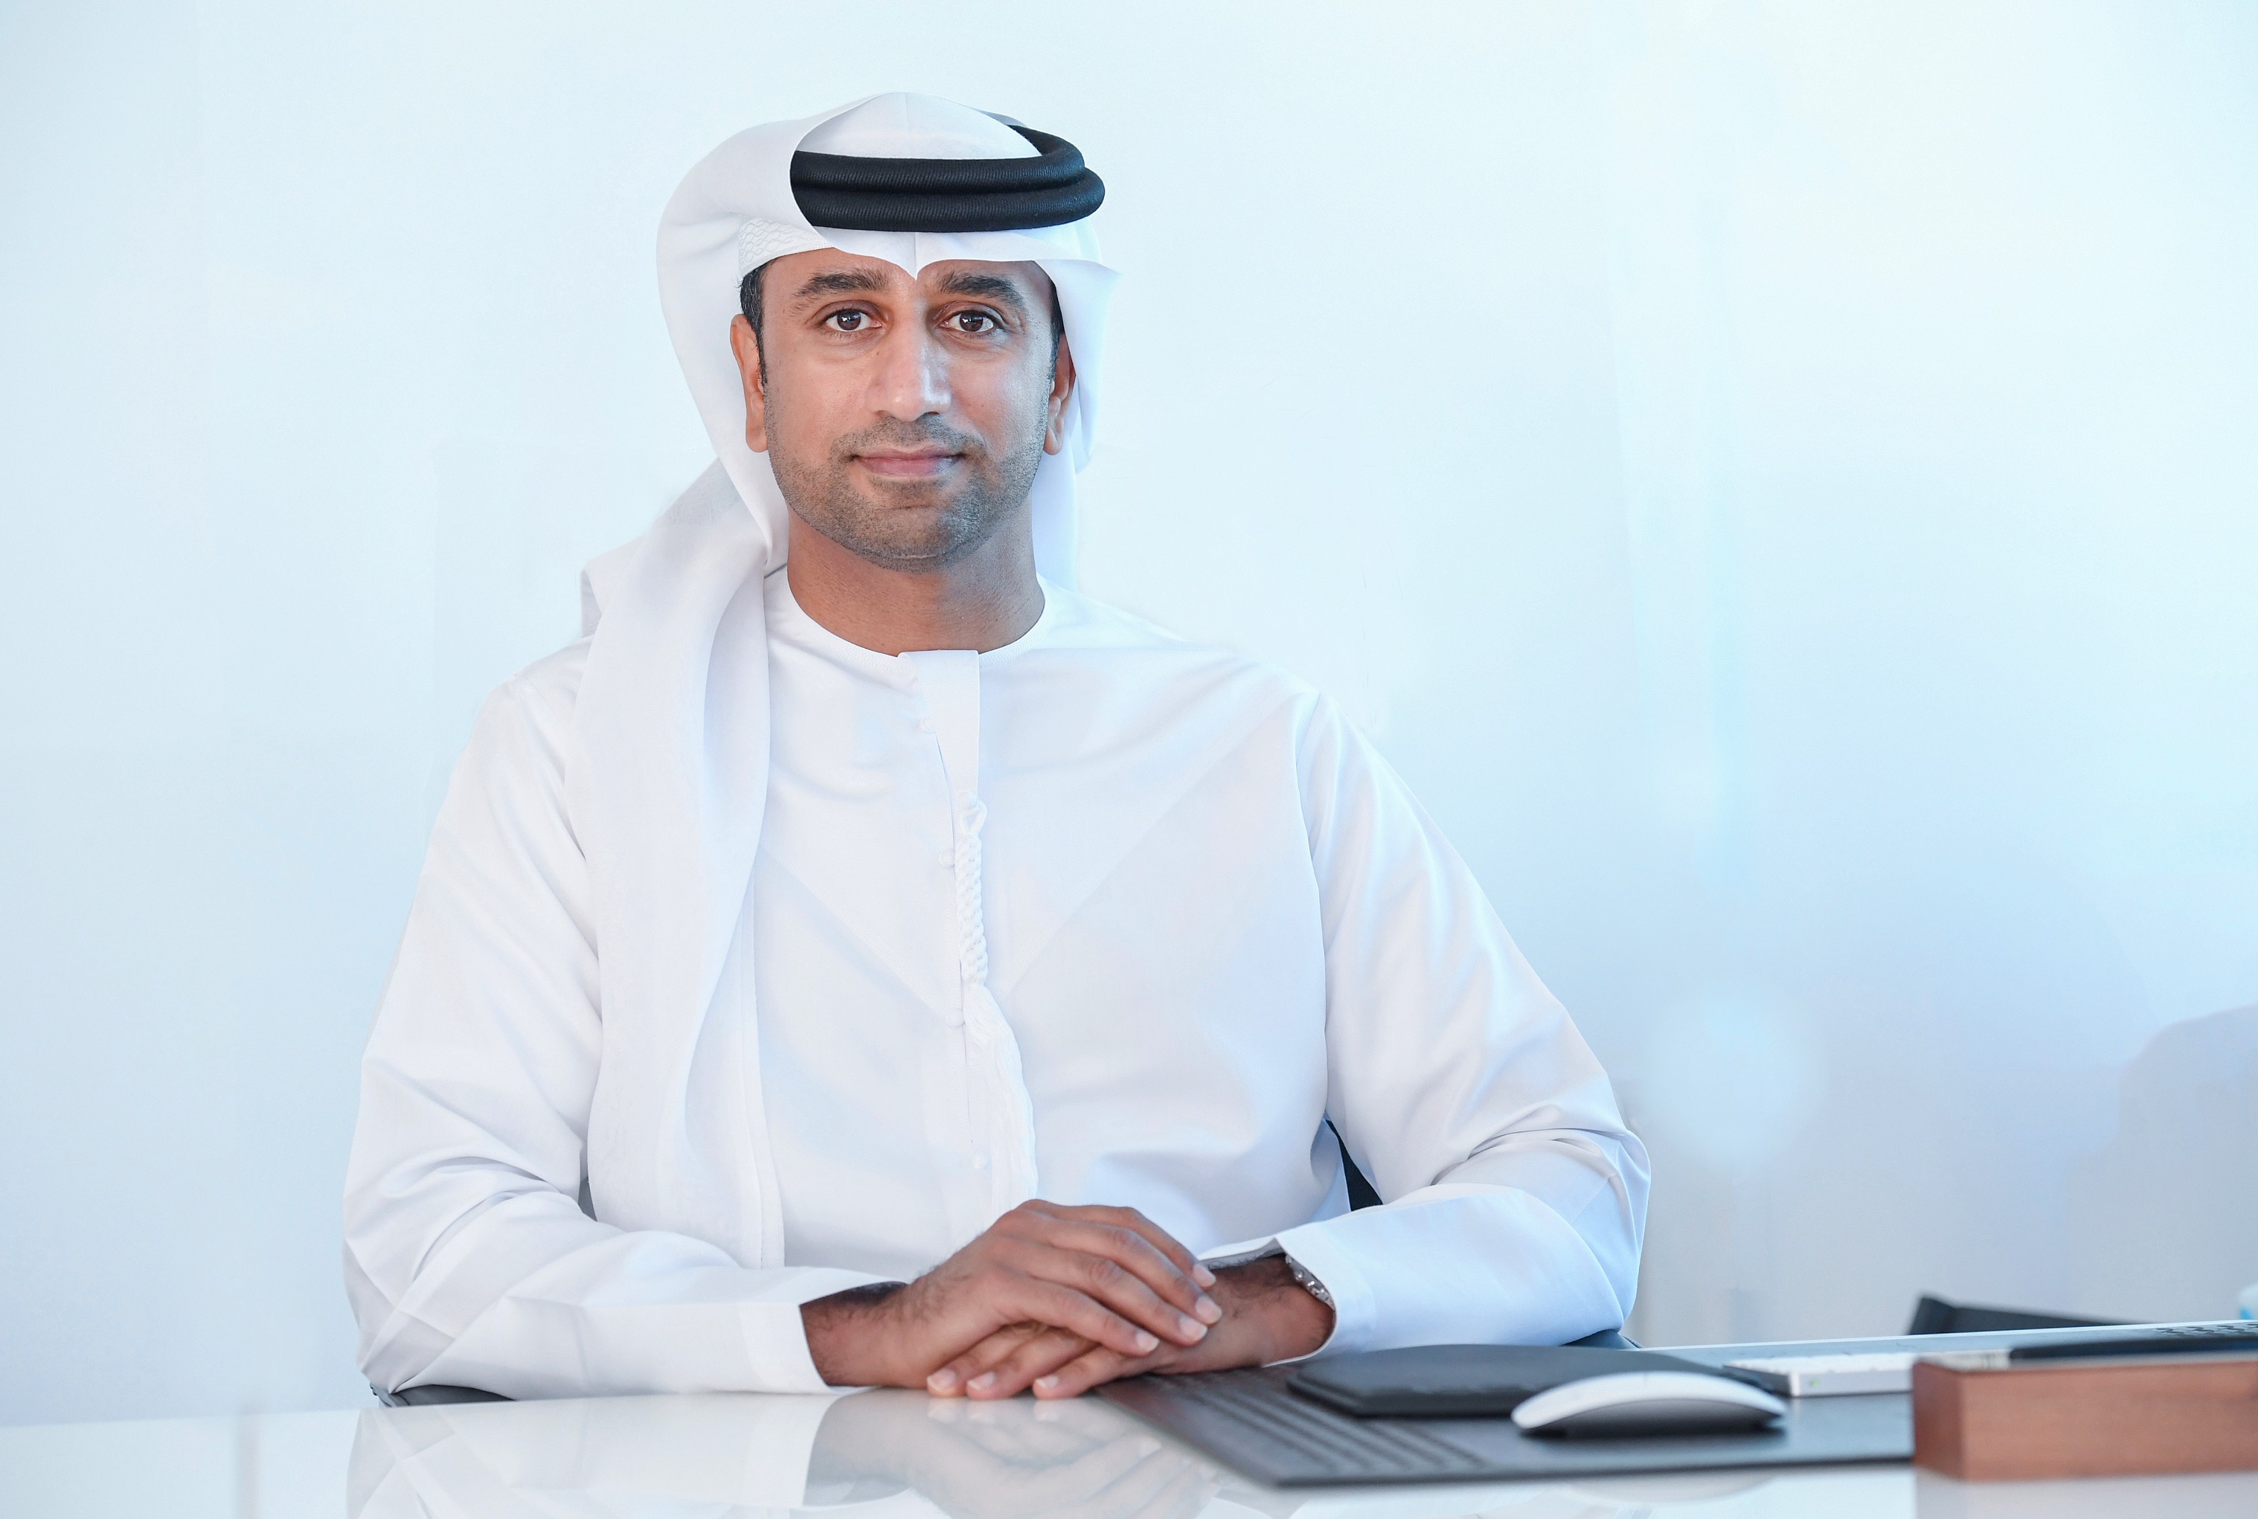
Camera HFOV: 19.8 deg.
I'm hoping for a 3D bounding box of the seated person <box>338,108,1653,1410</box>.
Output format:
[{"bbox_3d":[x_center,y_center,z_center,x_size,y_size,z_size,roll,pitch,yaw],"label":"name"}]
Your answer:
[{"bbox_3d":[-0.050,0.345,2.950,0.600,1.320,0.720,-1,2,-14],"label":"seated person"}]

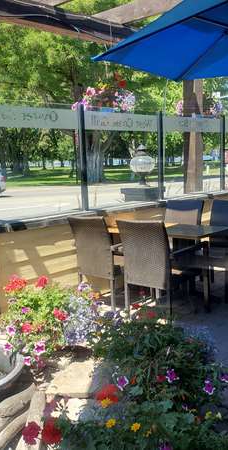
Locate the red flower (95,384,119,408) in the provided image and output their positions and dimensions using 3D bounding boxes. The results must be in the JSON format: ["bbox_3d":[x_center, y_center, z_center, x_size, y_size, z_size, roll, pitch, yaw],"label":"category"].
[{"bbox_3d":[-0.039,0.835,2.200,0.112,0.105,0.095,-2,8,-2],"label":"red flower"}]

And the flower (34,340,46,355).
[{"bbox_3d":[-0.388,0.647,2.380,0.063,0.065,0.045,-4,8,-10],"label":"flower"}]

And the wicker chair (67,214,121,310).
[{"bbox_3d":[-0.048,0.331,4.592,0.560,0.930,0.630,6,12,44],"label":"wicker chair"}]

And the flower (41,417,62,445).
[{"bbox_3d":[-0.241,0.797,1.740,0.080,0.080,0.065,-4,8,-9],"label":"flower"}]

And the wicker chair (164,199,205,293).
[{"bbox_3d":[0.638,0.196,5.320,0.570,0.940,0.640,6,12,45],"label":"wicker chair"}]

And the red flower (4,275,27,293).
[{"bbox_3d":[-0.659,0.386,3.000,0.140,0.115,0.110,-4,9,-13],"label":"red flower"}]

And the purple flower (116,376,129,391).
[{"bbox_3d":[0.041,0.806,2.300,0.060,0.070,0.050,-2,8,0],"label":"purple flower"}]

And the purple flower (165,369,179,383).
[{"bbox_3d":[0.301,0.792,2.380,0.068,0.072,0.050,-1,9,7],"label":"purple flower"}]

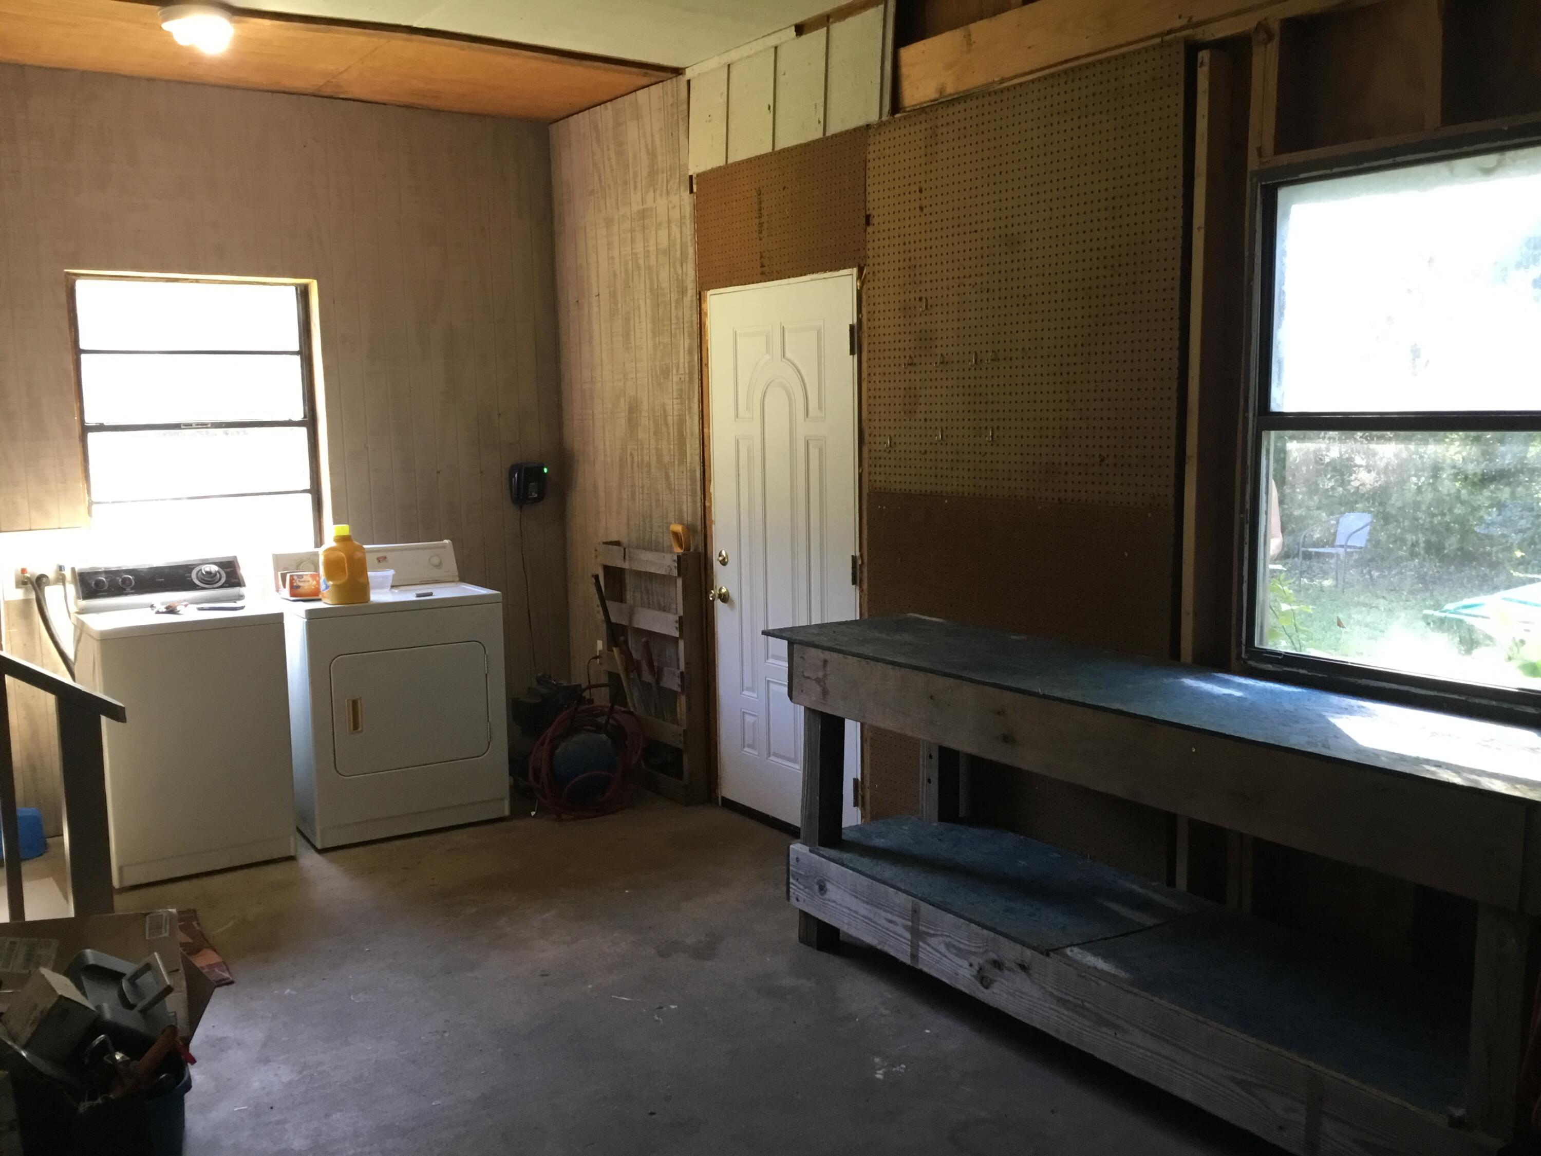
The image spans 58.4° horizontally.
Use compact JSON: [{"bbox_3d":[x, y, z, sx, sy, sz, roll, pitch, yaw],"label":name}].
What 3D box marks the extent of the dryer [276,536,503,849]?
[{"bbox_3d":[-1.534,0.426,5.543,0.738,1.070,0.690,-5,9,-30],"label":"dryer"}]

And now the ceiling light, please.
[{"bbox_3d":[-1.834,-1.742,4.418,0.220,0.115,0.220,-6,10,-35],"label":"ceiling light"}]

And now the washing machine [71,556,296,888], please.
[{"bbox_3d":[-2.167,0.495,5.104,0.605,1.065,0.660,-6,9,-32],"label":"washing machine"}]

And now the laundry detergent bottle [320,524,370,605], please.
[{"bbox_3d":[-1.623,-0.056,5.235,0.175,0.290,0.130,6,11,42],"label":"laundry detergent bottle"}]

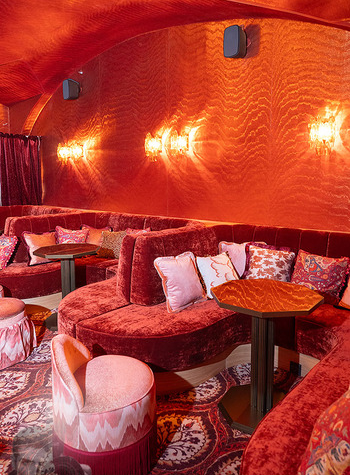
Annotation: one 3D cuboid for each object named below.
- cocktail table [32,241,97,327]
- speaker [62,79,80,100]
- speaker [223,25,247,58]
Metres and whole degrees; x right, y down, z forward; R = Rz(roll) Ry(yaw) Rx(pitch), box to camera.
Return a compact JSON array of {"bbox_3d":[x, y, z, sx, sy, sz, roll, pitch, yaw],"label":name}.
[{"bbox_3d":[-1.045,0.482,3.480,0.590,0.745,0.590,-1,9,-3],"label":"cocktail table"},{"bbox_3d":[-1.417,-2.007,4.794,0.148,0.240,0.150,8,12,43],"label":"speaker"},{"bbox_3d":[0.537,-1.709,3.087,0.148,0.240,0.150,7,11,38],"label":"speaker"}]

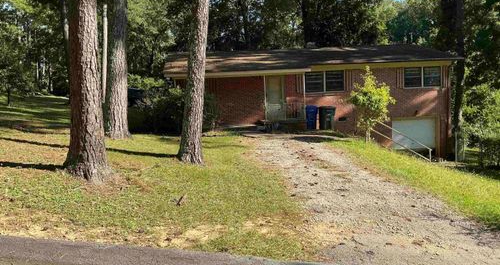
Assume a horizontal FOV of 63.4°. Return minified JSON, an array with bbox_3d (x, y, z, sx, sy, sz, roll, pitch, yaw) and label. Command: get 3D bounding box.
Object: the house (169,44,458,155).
[{"bbox_3d":[2.981,-1.745,23.552,14.900,6.200,9.700,-4,6,-8],"label":"house"}]

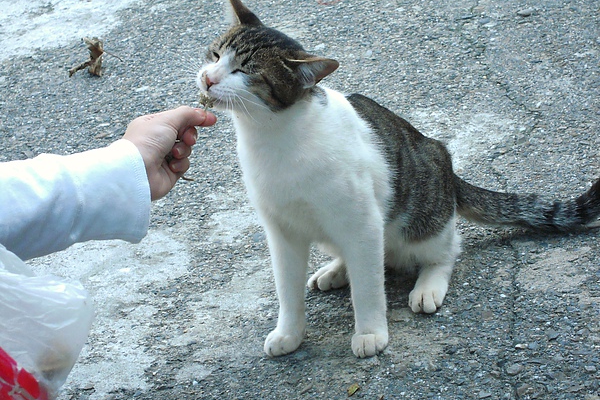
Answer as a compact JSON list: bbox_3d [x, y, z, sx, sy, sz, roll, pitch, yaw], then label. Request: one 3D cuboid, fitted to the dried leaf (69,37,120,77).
[{"bbox_3d":[-0.256,-0.177,2.422,0.062,0.036,0.040,-6,32,0],"label":"dried leaf"}]

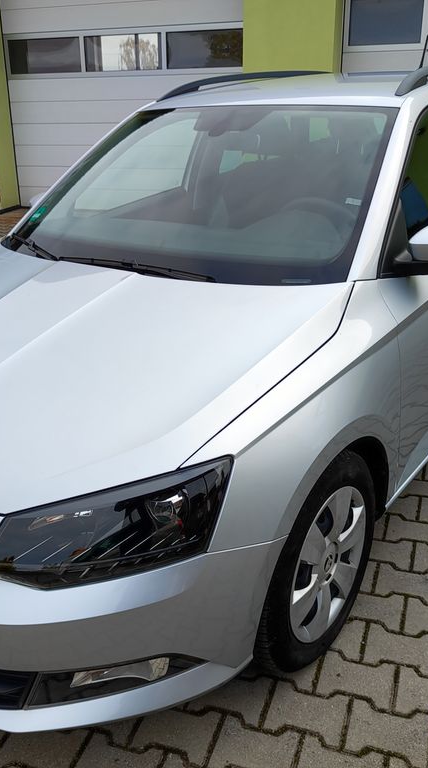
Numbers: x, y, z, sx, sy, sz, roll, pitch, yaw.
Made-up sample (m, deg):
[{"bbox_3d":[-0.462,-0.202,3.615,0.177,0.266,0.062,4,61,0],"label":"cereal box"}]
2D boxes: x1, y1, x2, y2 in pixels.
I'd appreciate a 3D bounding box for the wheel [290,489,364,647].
[{"bbox_3d":[0.252,0.454,1.806,0.150,0.410,0.410,14,29,34],"label":"wheel"}]

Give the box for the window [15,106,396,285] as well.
[{"bbox_3d":[-0.064,-0.709,2.277,1.400,0.130,0.800,14,61,34],"label":"window"}]

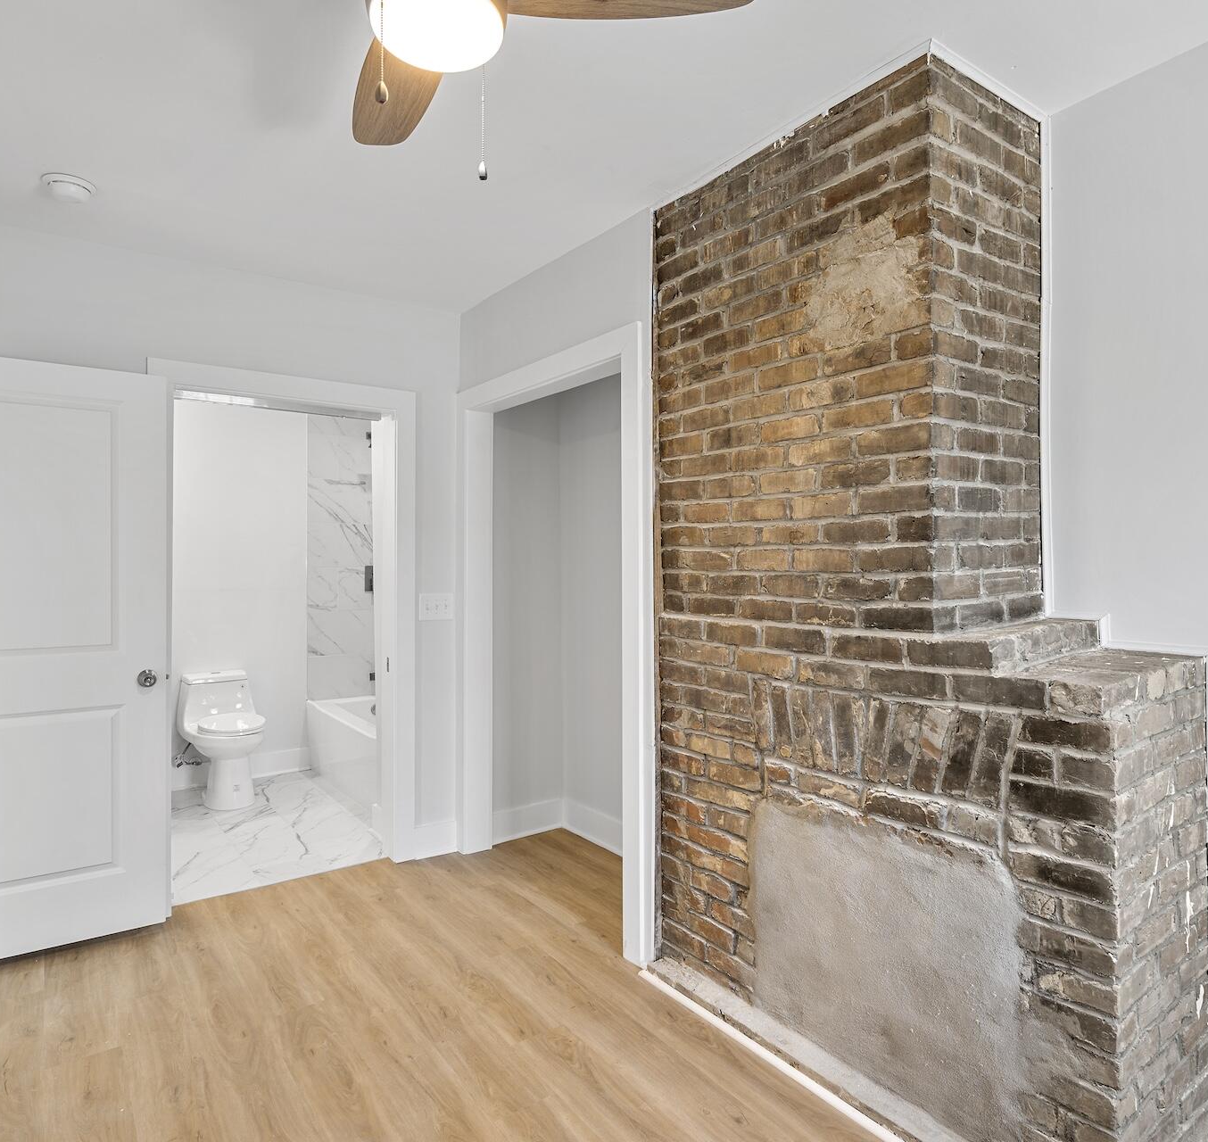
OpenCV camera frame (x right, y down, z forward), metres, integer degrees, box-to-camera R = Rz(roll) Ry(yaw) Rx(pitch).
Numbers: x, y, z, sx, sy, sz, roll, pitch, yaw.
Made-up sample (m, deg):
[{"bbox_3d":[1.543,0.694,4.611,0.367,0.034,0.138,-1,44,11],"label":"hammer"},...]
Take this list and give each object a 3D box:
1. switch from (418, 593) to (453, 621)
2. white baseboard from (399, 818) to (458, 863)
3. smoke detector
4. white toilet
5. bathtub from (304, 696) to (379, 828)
[{"bbox_3d":[-0.777,0.171,3.543,0.163,0.119,0.014,0,0,-33],"label":"switch"},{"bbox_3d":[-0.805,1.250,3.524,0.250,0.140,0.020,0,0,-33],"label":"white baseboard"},{"bbox_3d":[-1.668,-1.188,2.376,0.145,0.045,0.145,0,0,-33],"label":"smoke detector"},{"bbox_3d":[-2.208,0.972,4.430,0.410,0.700,0.700,0,0,-36],"label":"white toilet"},{"bbox_3d":[-1.242,1.088,4.644,0.760,0.465,1.510,0,0,-33],"label":"bathtub"}]

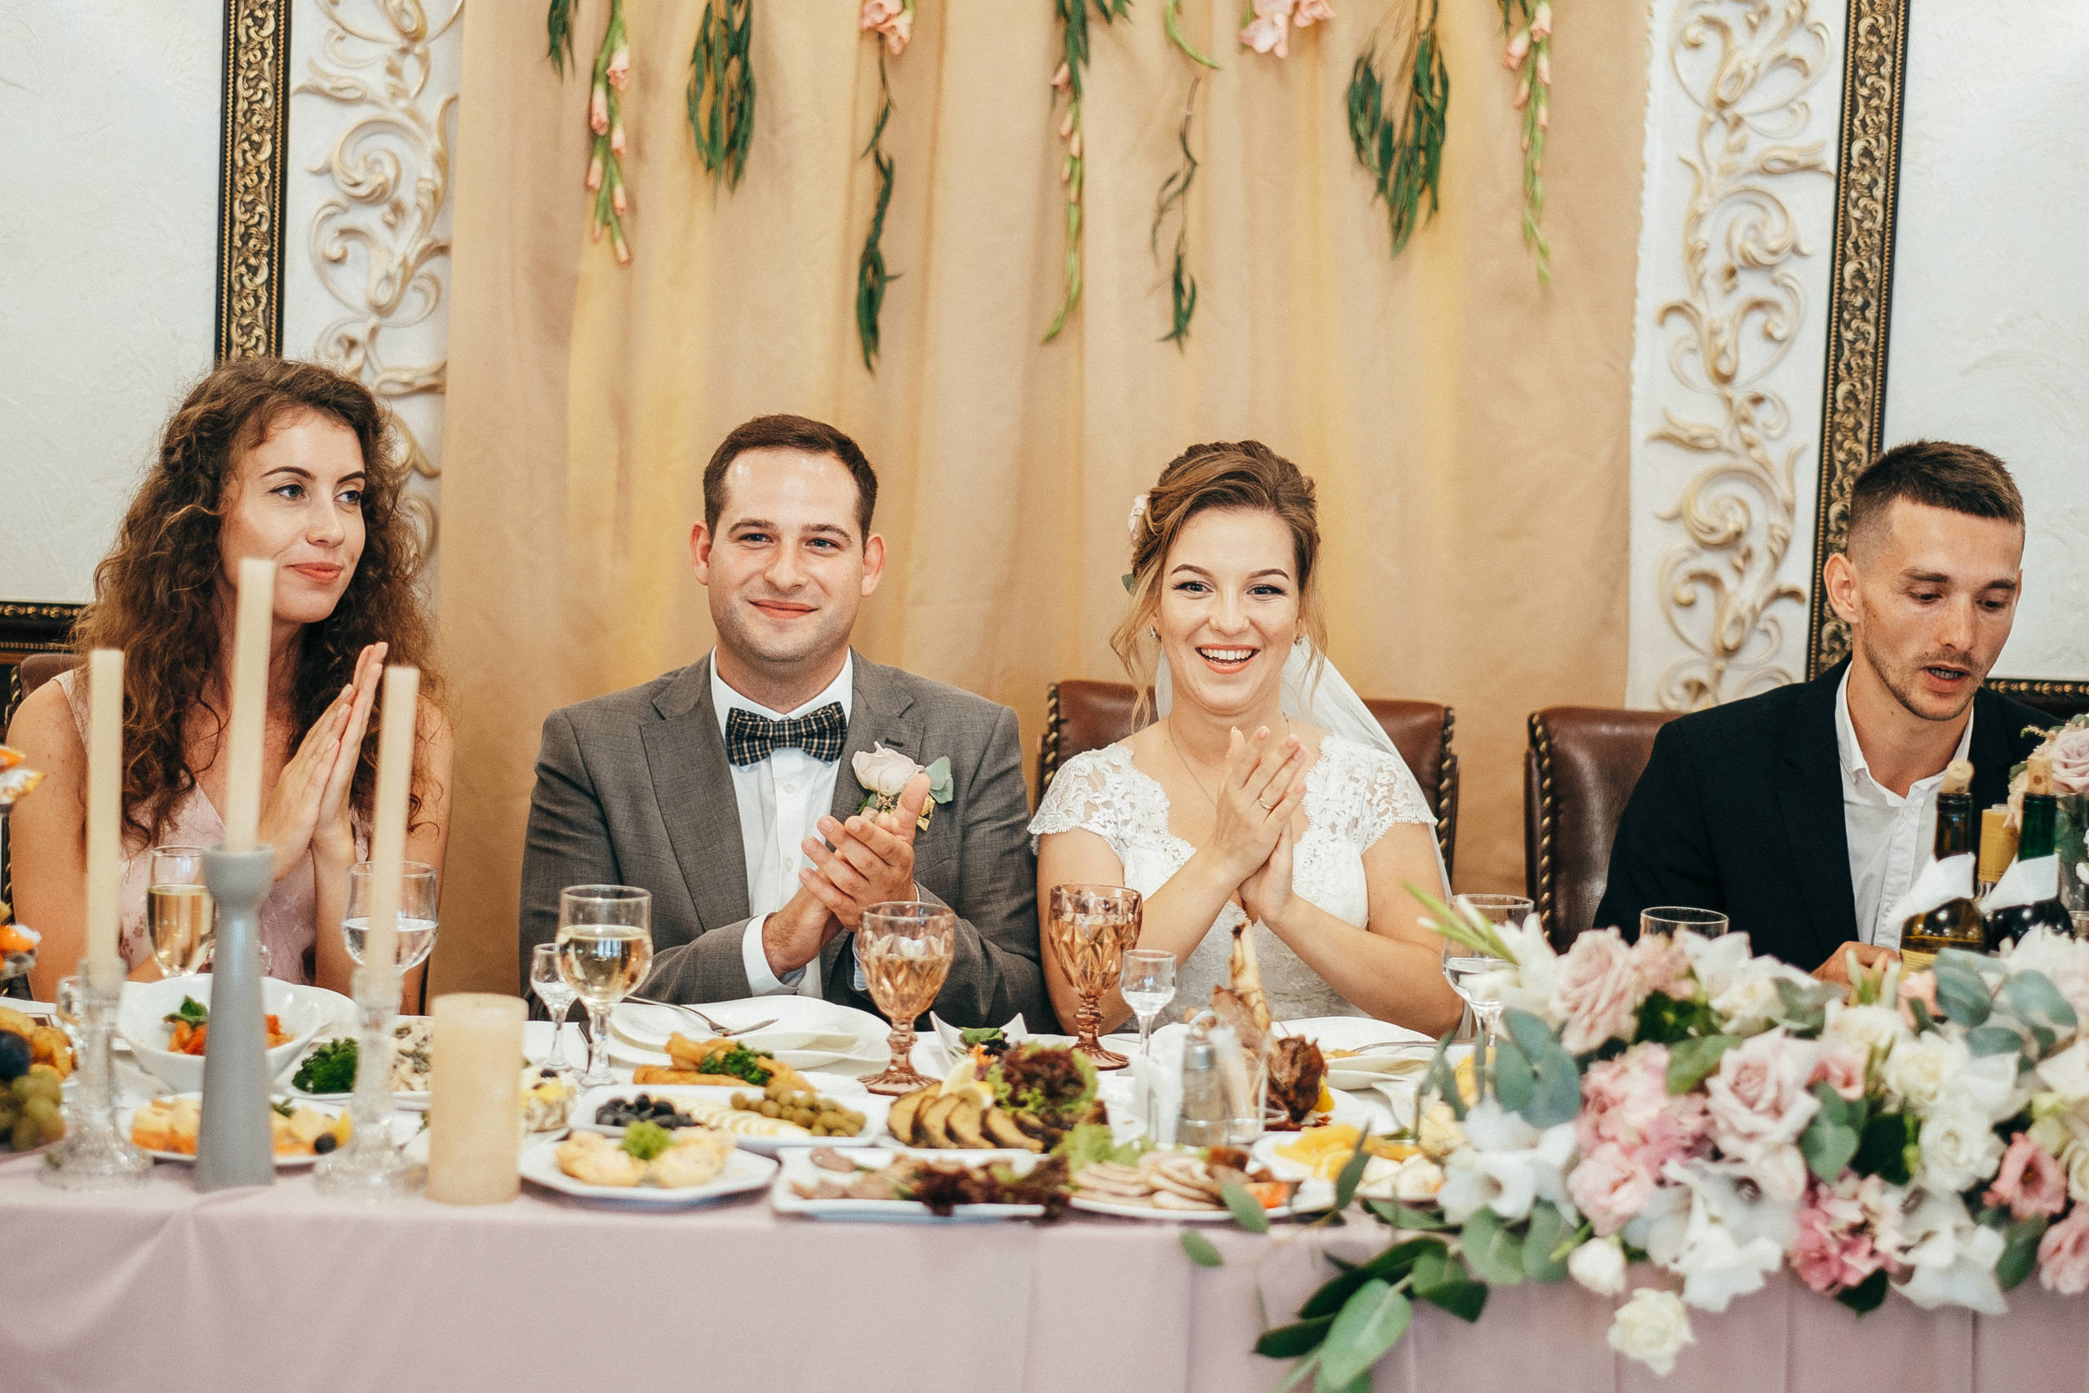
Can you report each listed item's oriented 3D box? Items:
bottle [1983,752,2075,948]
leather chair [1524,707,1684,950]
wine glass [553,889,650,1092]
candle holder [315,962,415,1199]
[{"bbox_3d":[0.878,0.216,4.328,0.079,0.328,0.079,2,6,0],"label":"bottle"},{"bbox_3d":[0.680,0.555,4.683,0.460,1.030,0.600,2,6,-3],"label":"leather chair"},{"bbox_3d":[-0.377,0.247,4.156,0.082,0.163,0.082,2,6,-3],"label":"wine glass"},{"bbox_3d":[-0.533,0.298,3.834,0.080,0.175,0.080,2,6,0],"label":"candle holder"}]

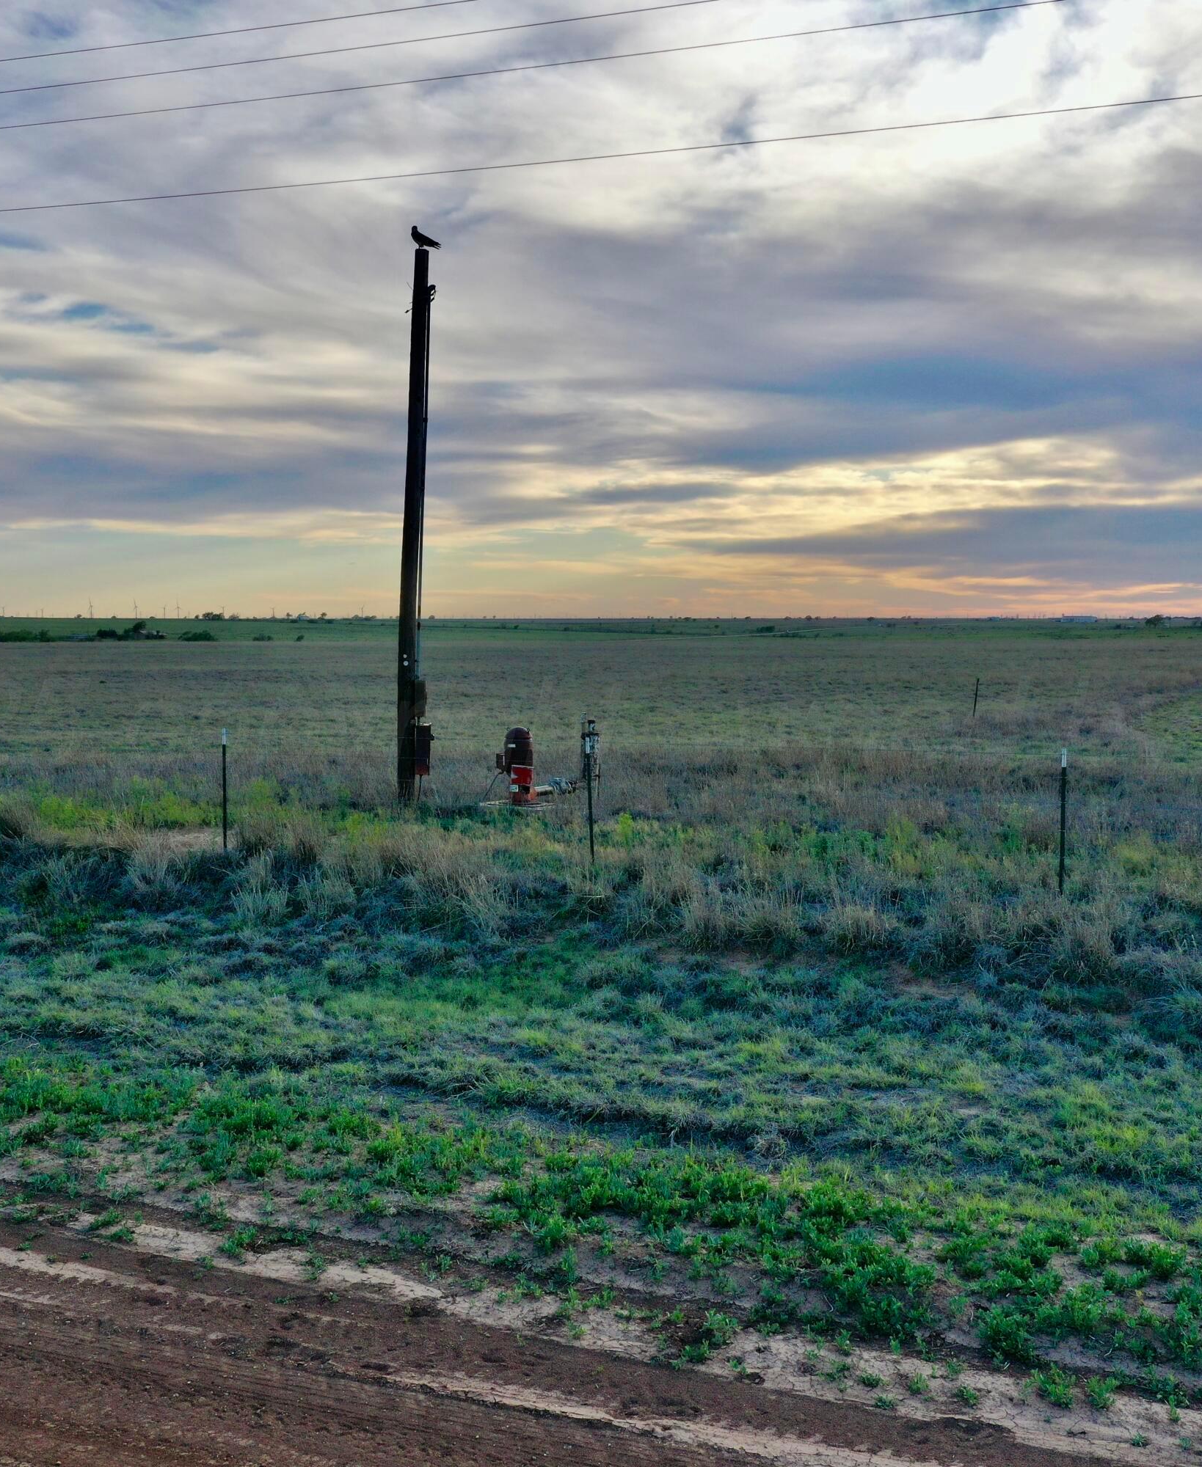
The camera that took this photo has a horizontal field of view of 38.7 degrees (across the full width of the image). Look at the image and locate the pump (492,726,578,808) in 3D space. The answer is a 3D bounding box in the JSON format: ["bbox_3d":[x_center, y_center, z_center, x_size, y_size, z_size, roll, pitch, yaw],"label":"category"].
[{"bbox_3d":[-0.820,0.430,21.200,0.970,1.000,0.500,-1,4,-22],"label":"pump"}]

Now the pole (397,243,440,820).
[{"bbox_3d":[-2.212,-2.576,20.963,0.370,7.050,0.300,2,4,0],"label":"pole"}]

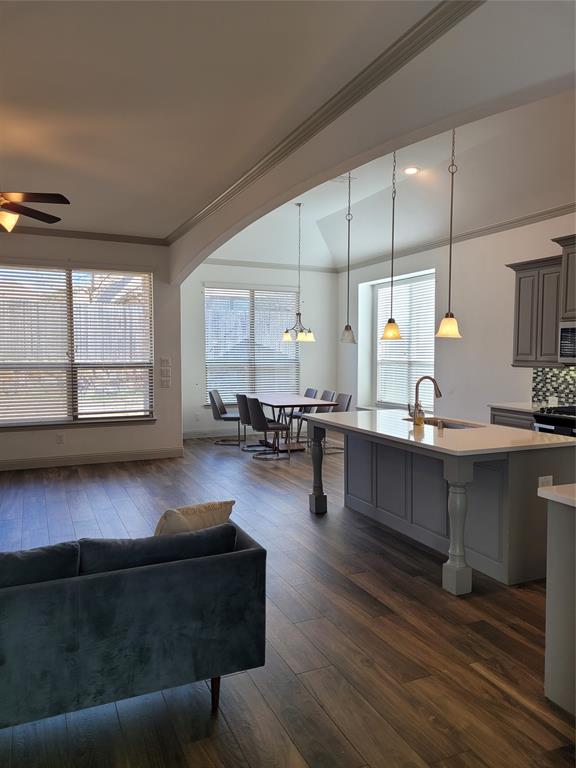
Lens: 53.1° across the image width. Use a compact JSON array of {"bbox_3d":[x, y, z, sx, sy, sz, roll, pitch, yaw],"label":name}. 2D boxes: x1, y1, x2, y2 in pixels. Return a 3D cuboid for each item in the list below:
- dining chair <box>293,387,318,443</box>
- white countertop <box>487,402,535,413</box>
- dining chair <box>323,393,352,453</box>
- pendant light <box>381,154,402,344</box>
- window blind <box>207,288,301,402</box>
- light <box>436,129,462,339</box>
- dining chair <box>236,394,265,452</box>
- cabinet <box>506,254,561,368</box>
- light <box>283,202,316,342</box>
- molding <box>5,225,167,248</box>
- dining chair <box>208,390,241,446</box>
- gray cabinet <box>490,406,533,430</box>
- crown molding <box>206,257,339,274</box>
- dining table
[{"bbox_3d":[0.220,0.523,9.769,0.540,0.865,0.460,-1,3,-20],"label":"dining chair"},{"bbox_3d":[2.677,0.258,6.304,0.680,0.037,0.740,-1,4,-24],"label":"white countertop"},{"bbox_3d":[0.642,0.596,8.644,0.570,0.860,0.460,-1,3,-17],"label":"dining chair"},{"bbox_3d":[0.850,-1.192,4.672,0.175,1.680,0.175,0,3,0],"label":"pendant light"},{"bbox_3d":[-0.607,-0.684,10.334,1.800,2.030,0.070,-1,4,-25],"label":"window blind"},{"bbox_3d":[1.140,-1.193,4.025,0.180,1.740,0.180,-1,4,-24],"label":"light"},{"bbox_3d":[-0.492,0.575,8.983,0.570,0.860,0.460,-1,3,-11],"label":"dining chair"},{"bbox_3d":[2.821,-0.772,6.308,0.370,1.140,0.740,-1,4,-24],"label":"cabinet"},{"bbox_3d":[0.164,-1.669,8.809,0.520,2.080,0.520,0,3,0],"label":"light"},{"bbox_3d":[-2.565,-1.926,7.487,2.080,0.100,0.100,-1,4,-25],"label":"molding"},{"bbox_3d":[-0.959,0.542,9.396,0.540,0.865,0.460,0,3,2],"label":"dining chair"},{"bbox_3d":[2.730,0.706,6.473,0.610,0.890,0.610,-1,4,-25],"label":"gray cabinet"},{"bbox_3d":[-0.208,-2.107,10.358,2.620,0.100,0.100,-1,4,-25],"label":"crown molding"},{"bbox_3d":[-0.016,0.616,9.148,0.950,0.760,2.000,-1,3,-15],"label":"dining table"}]

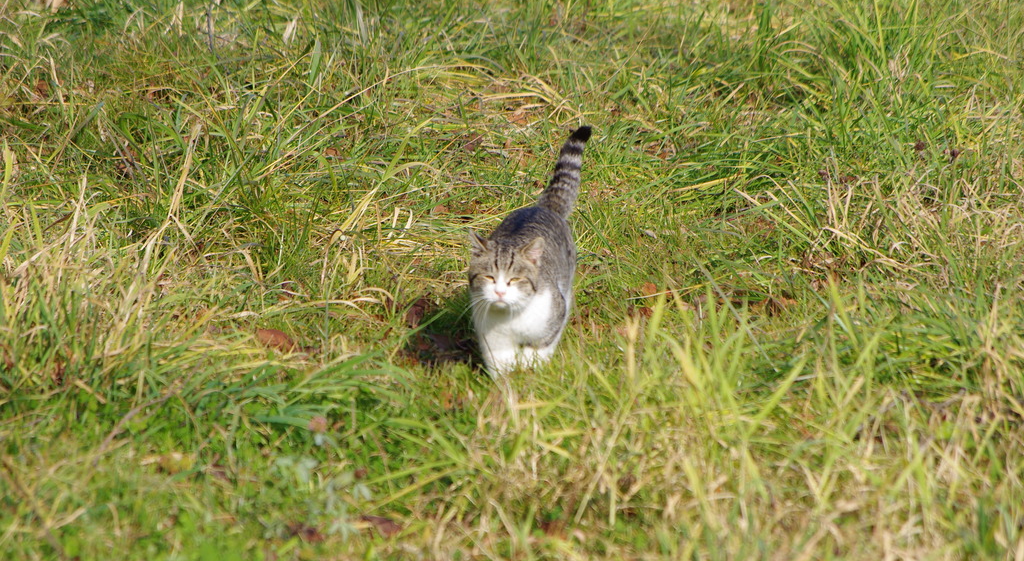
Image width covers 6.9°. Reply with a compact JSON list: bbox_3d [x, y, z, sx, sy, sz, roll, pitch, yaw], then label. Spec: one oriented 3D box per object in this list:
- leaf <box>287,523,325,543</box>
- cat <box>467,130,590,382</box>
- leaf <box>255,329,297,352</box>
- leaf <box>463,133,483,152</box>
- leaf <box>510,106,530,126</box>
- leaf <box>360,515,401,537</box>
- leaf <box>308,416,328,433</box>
[{"bbox_3d":[-0.281,0.343,11.611,0.052,0.018,0.041,0,8,0],"label":"leaf"},{"bbox_3d":[0.049,-0.039,13.239,0.145,0.325,0.560,2,9,13],"label":"cat"},{"bbox_3d":[-0.369,0.093,13.318,0.066,0.026,0.052,0,8,0],"label":"leaf"},{"bbox_3d":[-0.073,-0.254,15.697,0.040,0.028,0.032,0,8,0],"label":"leaf"},{"bbox_3d":[0.014,-0.309,16.074,0.045,0.028,0.036,0,8,0],"label":"leaf"},{"bbox_3d":[-0.178,0.335,11.665,0.057,0.020,0.046,0,8,0],"label":"leaf"},{"bbox_3d":[-0.283,0.211,12.513,0.029,0.017,0.023,0,8,0],"label":"leaf"}]

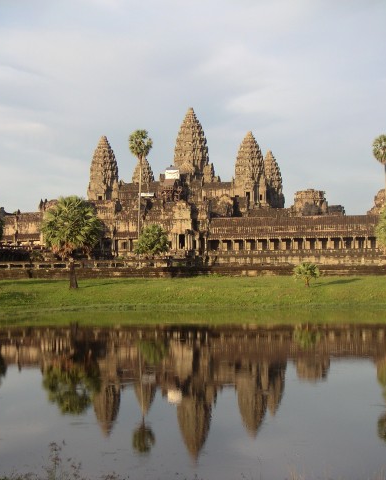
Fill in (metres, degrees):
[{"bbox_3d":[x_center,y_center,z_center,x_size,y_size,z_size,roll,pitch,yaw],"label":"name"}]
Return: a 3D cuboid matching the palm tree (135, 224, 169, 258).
[{"bbox_3d":[-6.662,0.329,146.000,5.593,6.087,5.593,-1,-2,0],"label":"palm tree"}]

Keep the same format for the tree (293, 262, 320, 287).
[{"bbox_3d":[10.615,3.250,83.000,2.432,2.291,2.432,-1,-2,0],"label":"tree"}]

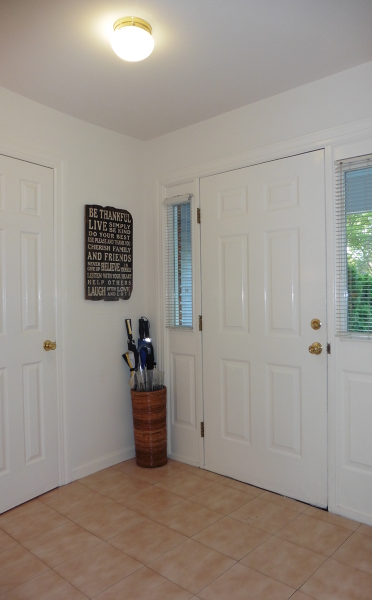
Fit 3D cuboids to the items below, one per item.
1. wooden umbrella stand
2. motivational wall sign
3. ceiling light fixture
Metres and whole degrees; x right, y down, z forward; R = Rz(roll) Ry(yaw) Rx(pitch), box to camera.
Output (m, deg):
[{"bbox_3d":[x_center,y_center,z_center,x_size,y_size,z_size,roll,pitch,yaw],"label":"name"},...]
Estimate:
[{"bbox_3d":[-0.268,0.924,3.077,0.262,0.550,0.262,-1,1,0],"label":"wooden umbrella stand"},{"bbox_3d":[-0.537,-0.327,2.974,0.022,0.662,0.430,0,2,40],"label":"motivational wall sign"},{"bbox_3d":[-0.238,-1.155,1.876,0.192,0.128,0.192,-1,1,0],"label":"ceiling light fixture"}]

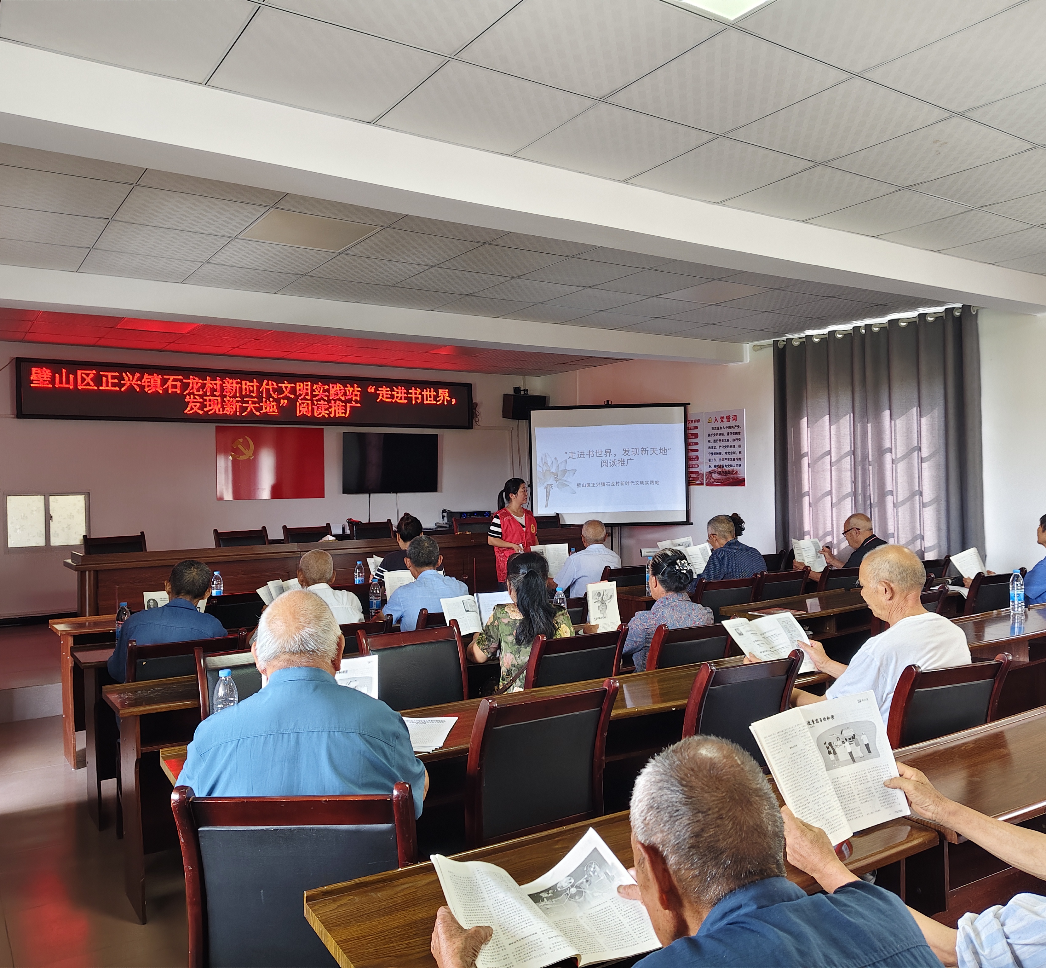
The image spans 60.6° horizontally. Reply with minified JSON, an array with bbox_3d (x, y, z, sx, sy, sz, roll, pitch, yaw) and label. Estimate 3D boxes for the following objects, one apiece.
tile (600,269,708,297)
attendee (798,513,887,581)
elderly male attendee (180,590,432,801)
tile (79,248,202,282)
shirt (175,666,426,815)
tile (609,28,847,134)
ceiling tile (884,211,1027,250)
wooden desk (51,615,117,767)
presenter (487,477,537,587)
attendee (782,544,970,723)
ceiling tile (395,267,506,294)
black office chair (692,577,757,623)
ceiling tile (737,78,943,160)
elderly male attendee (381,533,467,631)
[{"bbox_3d":[0.912,-1.415,6.284,0.618,0.020,0.618,-1,0,-34],"label":"tile"},{"bbox_3d":[2.248,0.812,6.284,0.780,1.210,0.520,-1,0,44],"label":"attendee"},{"bbox_3d":[-0.477,0.850,2.040,0.540,1.250,0.750,-1,0,-12],"label":"elderly male attendee"},{"bbox_3d":[-2.269,-1.290,5.305,0.595,0.015,0.585,-1,0,-34],"label":"tile"},{"bbox_3d":[-0.451,0.666,1.866,0.510,0.580,0.360,-1,0,-12],"label":"shirt"},{"bbox_3d":[0.705,-1.376,3.096,0.609,0.015,0.609,-1,0,-34],"label":"tile"},{"bbox_3d":[2.392,-1.399,4.953,0.609,0.015,0.596,-1,0,-34],"label":"ceiling tile"},{"bbox_3d":[-2.055,1.140,5.230,1.200,0.770,0.400,-1,0,-34],"label":"wooden desk"},{"bbox_3d":[-0.068,0.714,7.240,0.420,1.537,0.290,-1,0,-38],"label":"presenter"},{"bbox_3d":[1.109,0.827,3.069,0.500,1.240,0.760,-1,0,-40],"label":"attendee"},{"bbox_3d":[-0.445,-1.323,5.817,0.595,0.015,0.595,-1,0,-34],"label":"ceiling tile"},{"bbox_3d":[1.020,0.979,5.132,0.470,0.930,0.560,-1,0,-34],"label":"black office chair"},{"bbox_3d":[1.202,-1.379,3.417,0.601,0.020,0.601,-1,0,-34],"label":"ceiling tile"},{"bbox_3d":[-0.556,0.860,4.406,0.520,1.215,0.750,-1,0,-38],"label":"elderly male attendee"}]

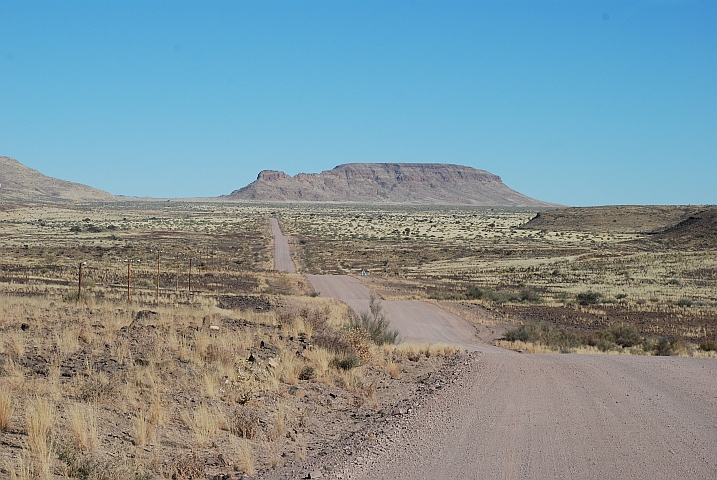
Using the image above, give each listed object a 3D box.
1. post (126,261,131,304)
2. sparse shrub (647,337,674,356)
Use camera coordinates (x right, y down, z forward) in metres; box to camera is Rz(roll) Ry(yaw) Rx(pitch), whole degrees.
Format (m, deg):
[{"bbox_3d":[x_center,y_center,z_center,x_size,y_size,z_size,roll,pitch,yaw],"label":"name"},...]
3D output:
[{"bbox_3d":[-6.069,1.136,49.000,0.060,1.200,0.060,0,1,0],"label":"post"},{"bbox_3d":[8.823,3.101,54.000,0.760,0.600,0.700,0,1,0],"label":"sparse shrub"}]

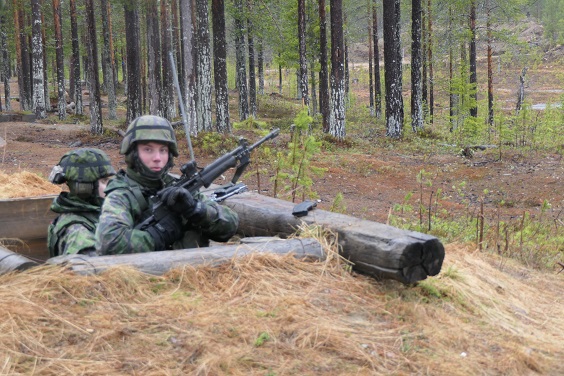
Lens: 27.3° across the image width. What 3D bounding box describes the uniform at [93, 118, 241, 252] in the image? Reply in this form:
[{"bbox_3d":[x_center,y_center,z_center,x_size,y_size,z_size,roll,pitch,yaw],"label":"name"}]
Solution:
[{"bbox_3d":[-0.507,0.503,5.334,0.570,1.680,0.450,-6,7,-38],"label":"uniform"}]

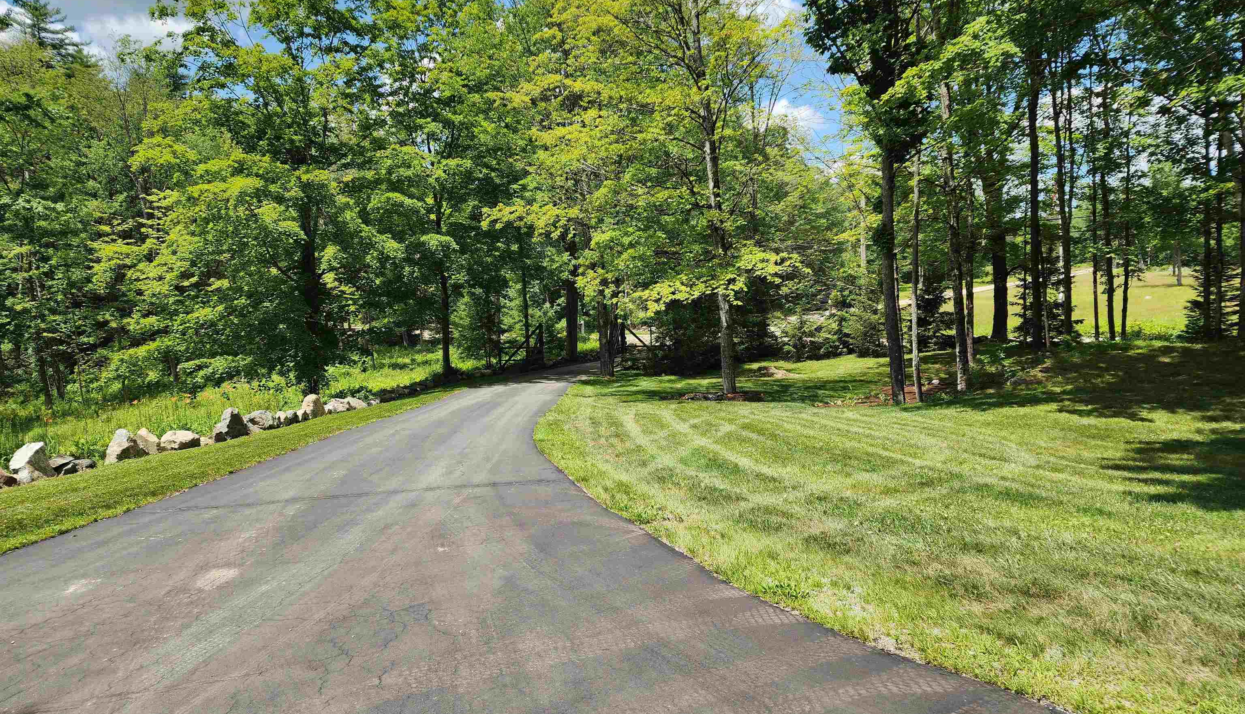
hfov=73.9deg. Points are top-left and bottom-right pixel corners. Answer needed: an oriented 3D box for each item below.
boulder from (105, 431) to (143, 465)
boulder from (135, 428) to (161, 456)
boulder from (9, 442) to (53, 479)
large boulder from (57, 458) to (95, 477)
[{"bbox_3d":[-8.195,1.487,13.600,0.470,0.560,0.580,-1,1,0],"label":"boulder"},{"bbox_3d":[-8.337,1.483,14.500,0.400,0.480,0.440,-1,1,0],"label":"boulder"},{"bbox_3d":[-8.279,1.446,11.600,0.480,0.520,0.520,-1,1,0],"label":"boulder"},{"bbox_3d":[-7.996,1.615,12.100,0.380,0.250,0.460,-1,1,0],"label":"large boulder"}]

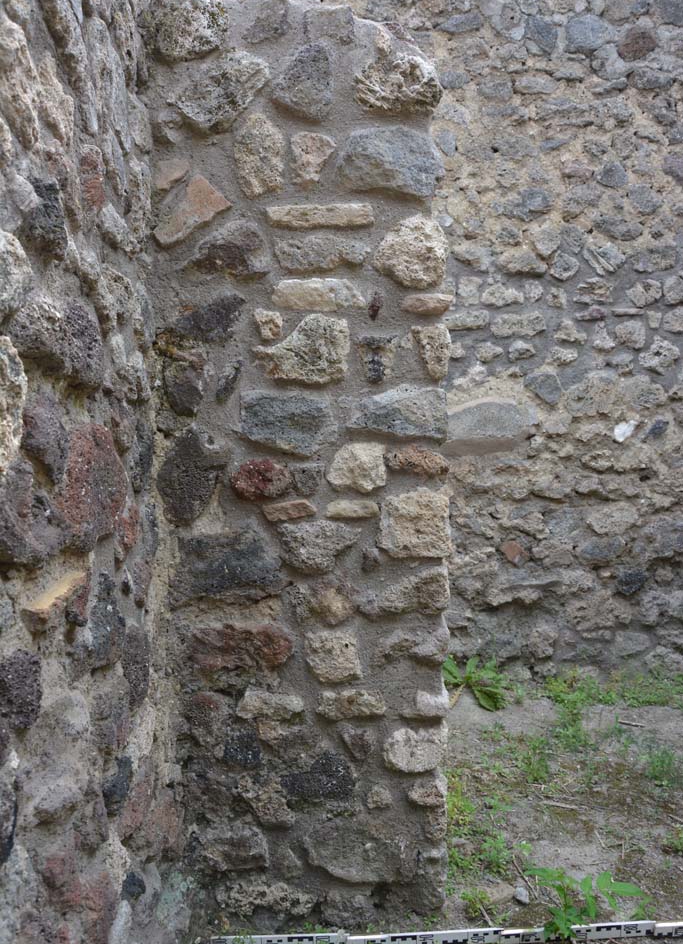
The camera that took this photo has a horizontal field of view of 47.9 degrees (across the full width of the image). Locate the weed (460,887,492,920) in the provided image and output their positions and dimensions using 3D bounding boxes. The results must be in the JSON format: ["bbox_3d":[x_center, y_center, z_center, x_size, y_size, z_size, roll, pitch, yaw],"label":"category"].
[{"bbox_3d":[0.282,0.902,1.605,0.065,0.050,0.060,-1,5,-2],"label":"weed"}]

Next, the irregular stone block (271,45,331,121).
[{"bbox_3d":[-0.075,-0.737,1.496,0.111,0.140,0.100,-1,5,-2],"label":"irregular stone block"}]

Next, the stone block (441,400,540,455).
[{"bbox_3d":[0.586,-0.178,3.060,0.378,0.228,0.190,0,4,0],"label":"stone block"}]

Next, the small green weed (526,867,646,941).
[{"bbox_3d":[0.488,0.856,1.523,0.225,0.120,0.160,0,4,0],"label":"small green weed"}]

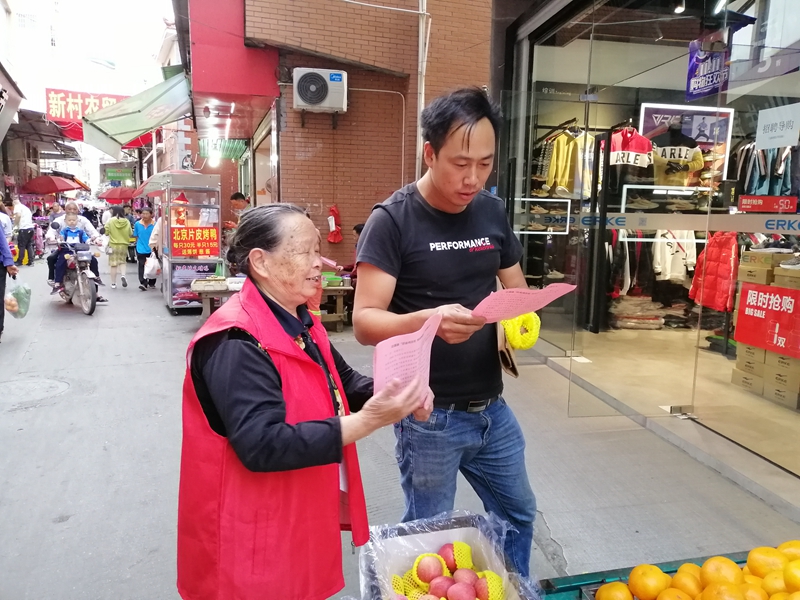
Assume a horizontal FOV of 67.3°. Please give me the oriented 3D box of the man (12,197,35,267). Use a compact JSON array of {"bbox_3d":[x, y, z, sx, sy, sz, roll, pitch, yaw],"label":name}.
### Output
[{"bbox_3d":[-9.110,-1.589,14.547,0.650,1.660,0.550,4,9,21],"label":"man"}]

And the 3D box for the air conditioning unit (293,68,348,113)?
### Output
[{"bbox_3d":[-1.138,-2.952,8.546,0.740,0.545,0.290,-1,8,-13],"label":"air conditioning unit"}]

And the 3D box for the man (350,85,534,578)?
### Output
[{"bbox_3d":[0.113,0.410,1.481,0.530,1.760,0.460,-1,8,-18],"label":"man"}]

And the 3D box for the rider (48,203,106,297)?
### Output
[{"bbox_3d":[-5.024,-0.716,9.306,0.760,1.560,0.780,-5,10,-36],"label":"rider"}]

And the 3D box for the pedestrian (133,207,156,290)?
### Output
[{"bbox_3d":[-4.760,-0.963,11.239,0.500,1.580,0.420,-2,9,-24],"label":"pedestrian"}]

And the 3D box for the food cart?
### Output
[{"bbox_3d":[-3.208,-0.860,9.230,0.710,2.000,1.180,-3,9,-26],"label":"food cart"}]

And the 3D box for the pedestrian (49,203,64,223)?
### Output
[{"bbox_3d":[-7.630,-1.352,13.364,0.500,1.640,0.420,-2,9,-20],"label":"pedestrian"}]

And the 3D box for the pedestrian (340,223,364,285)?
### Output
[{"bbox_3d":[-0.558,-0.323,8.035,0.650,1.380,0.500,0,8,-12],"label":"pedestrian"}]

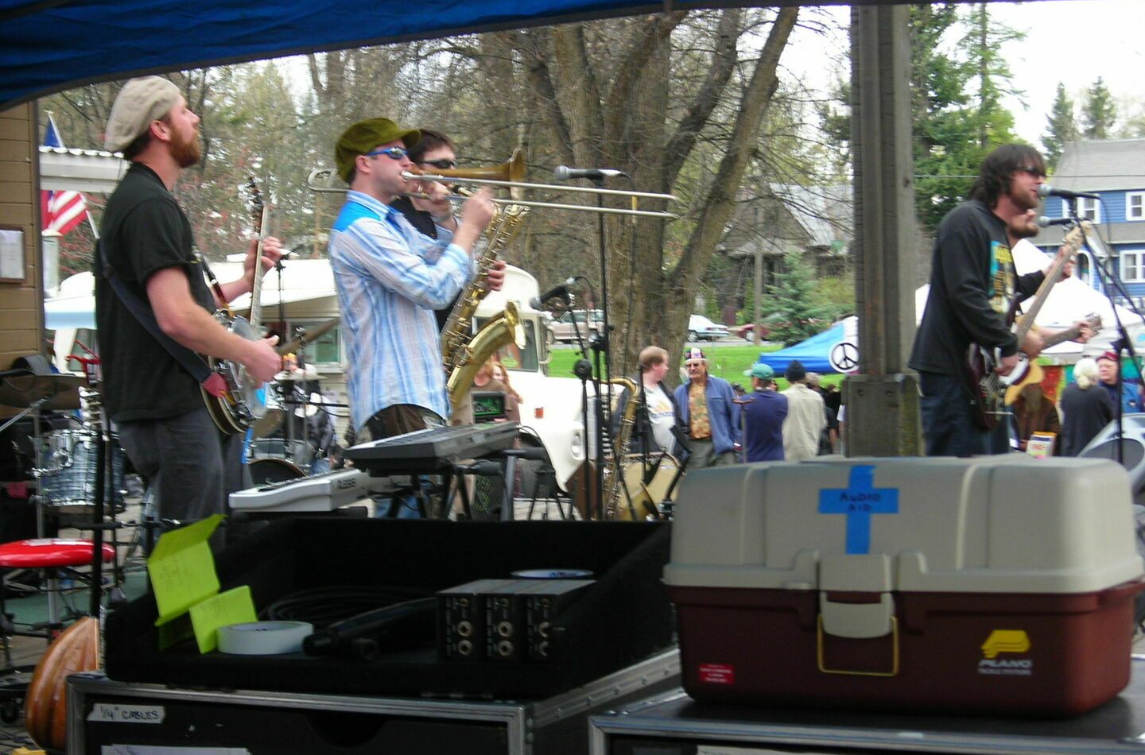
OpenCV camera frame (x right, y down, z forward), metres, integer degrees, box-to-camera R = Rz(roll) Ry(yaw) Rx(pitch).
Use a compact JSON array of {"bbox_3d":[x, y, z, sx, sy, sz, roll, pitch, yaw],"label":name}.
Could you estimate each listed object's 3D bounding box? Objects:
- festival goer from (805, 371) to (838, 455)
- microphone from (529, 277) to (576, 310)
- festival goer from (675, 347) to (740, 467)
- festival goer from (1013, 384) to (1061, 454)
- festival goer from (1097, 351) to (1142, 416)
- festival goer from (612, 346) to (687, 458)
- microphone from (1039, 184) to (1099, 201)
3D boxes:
[{"bbox_3d":[2.799,0.793,24.519,0.480,1.730,0.340,-1,1,3],"label":"festival goer"},{"bbox_3d":[-0.071,-0.297,7.600,0.185,0.055,0.047,-31,0,0],"label":"microphone"},{"bbox_3d":[1.130,0.636,18.200,0.570,1.780,0.360,-2,0,9],"label":"festival goer"},{"bbox_3d":[4.000,0.745,18.500,0.440,1.420,0.320,-2,0,6],"label":"festival goer"},{"bbox_3d":[4.384,0.656,17.219,0.500,1.750,0.360,-1,1,20],"label":"festival goer"},{"bbox_3d":[0.590,0.650,16.200,0.520,1.780,0.360,-2,0,-38],"label":"festival goer"},{"bbox_3d":[1.880,-0.700,8.150,0.228,0.052,0.052,7,2,9],"label":"microphone"}]

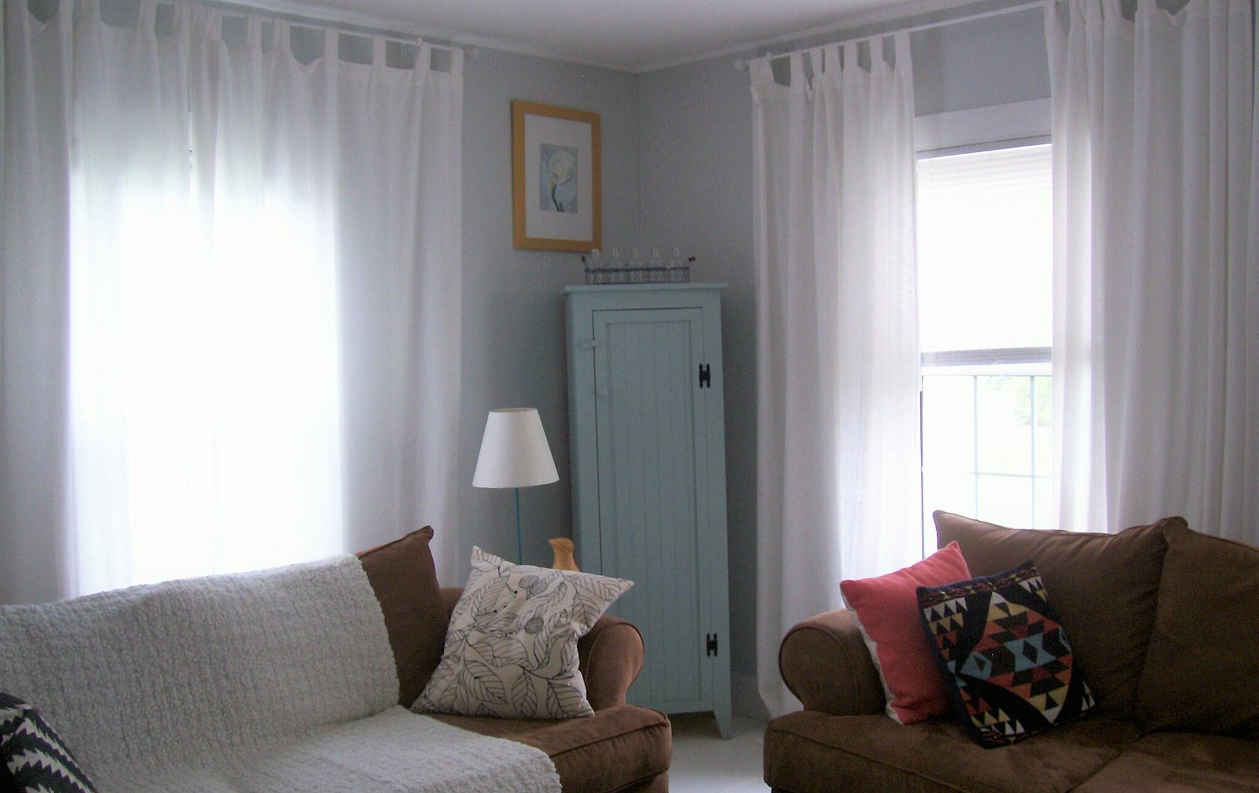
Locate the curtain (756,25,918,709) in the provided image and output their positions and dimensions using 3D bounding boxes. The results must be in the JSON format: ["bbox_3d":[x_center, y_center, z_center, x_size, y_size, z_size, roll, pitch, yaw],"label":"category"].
[{"bbox_3d":[0.676,0.022,4.096,0.630,2.325,0.110,2,6,44],"label":"curtain"}]

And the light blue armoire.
[{"bbox_3d":[0.063,0.405,4.370,0.560,1.591,0.345,-2,4,-7],"label":"light blue armoire"}]

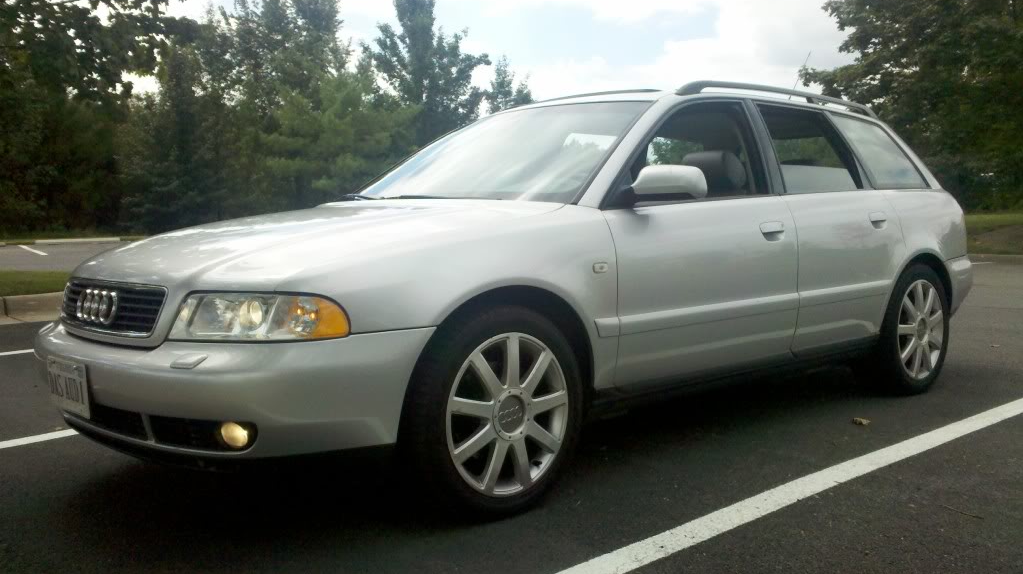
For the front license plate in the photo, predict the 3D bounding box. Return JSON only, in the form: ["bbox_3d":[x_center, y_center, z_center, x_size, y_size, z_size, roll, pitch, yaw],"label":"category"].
[{"bbox_3d":[-1.273,0.289,2.550,0.015,0.153,0.305,-10,10,-40],"label":"front license plate"}]

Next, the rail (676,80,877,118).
[{"bbox_3d":[1.226,-0.817,3.880,1.580,0.085,0.045,-5,7,-41],"label":"rail"}]

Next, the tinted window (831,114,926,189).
[{"bbox_3d":[1.753,-0.628,4.176,0.700,0.370,0.040,-5,-19,-41],"label":"tinted window"}]

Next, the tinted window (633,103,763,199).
[{"bbox_3d":[0.651,-0.519,3.224,0.880,0.430,0.050,-5,-19,-41],"label":"tinted window"}]

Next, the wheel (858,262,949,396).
[{"bbox_3d":[1.908,0.196,4.322,0.634,0.634,0.225,-5,7,-41],"label":"wheel"}]

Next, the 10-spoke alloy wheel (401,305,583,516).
[{"bbox_3d":[-0.069,0.354,2.622,0.634,0.634,0.225,-5,7,-42],"label":"10-spoke alloy wheel"}]

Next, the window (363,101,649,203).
[{"bbox_3d":[-0.069,-0.527,3.514,1.380,0.130,0.720,6,43,49],"label":"window"}]

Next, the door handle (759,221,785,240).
[{"bbox_3d":[0.979,-0.211,3.332,0.160,0.068,0.045,-5,7,-41],"label":"door handle"}]

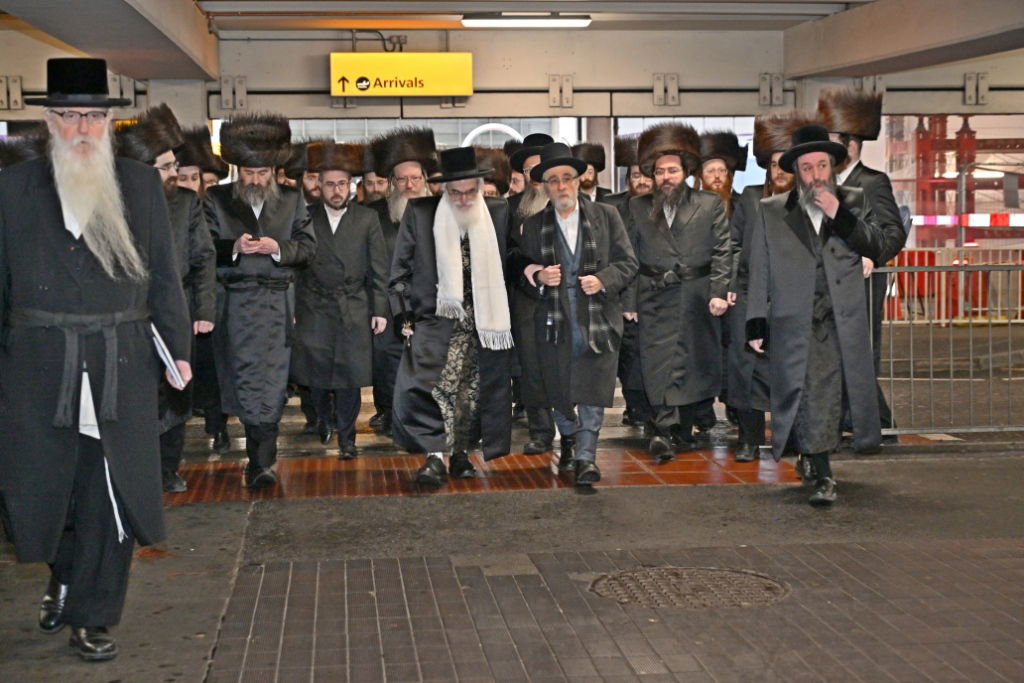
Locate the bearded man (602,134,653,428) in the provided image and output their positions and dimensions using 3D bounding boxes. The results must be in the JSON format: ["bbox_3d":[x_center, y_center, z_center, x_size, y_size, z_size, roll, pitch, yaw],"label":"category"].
[{"bbox_3d":[0.853,-0.400,10.279,0.540,1.910,0.480,-1,4,-6],"label":"bearded man"}]

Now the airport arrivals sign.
[{"bbox_3d":[-1.156,-2.781,16.000,1.480,0.450,0.140,-2,6,-7],"label":"airport arrivals sign"}]

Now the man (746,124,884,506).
[{"bbox_3d":[1.517,-0.150,7.680,0.680,1.840,0.580,-1,6,-3],"label":"man"}]

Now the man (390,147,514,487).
[{"bbox_3d":[-0.321,-0.152,8.199,0.670,1.750,0.550,-1,4,-6],"label":"man"}]

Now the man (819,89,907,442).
[{"bbox_3d":[2.057,-0.422,8.997,0.600,2.030,0.520,-3,5,-30],"label":"man"}]

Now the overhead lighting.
[{"bbox_3d":[0.140,-3.088,14.800,1.280,0.120,0.170,-2,6,-7],"label":"overhead lighting"}]

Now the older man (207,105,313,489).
[{"bbox_3d":[-1.307,-0.217,7.950,0.580,1.910,0.500,-1,6,-5],"label":"older man"}]

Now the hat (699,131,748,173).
[{"bbox_3d":[1.364,-1.259,10.100,0.330,0.220,0.350,-1,4,-6],"label":"hat"}]

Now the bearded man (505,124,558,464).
[{"bbox_3d":[0.134,-0.279,8.750,0.580,1.820,0.500,-1,6,-2],"label":"bearded man"}]

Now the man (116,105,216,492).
[{"bbox_3d":[-1.818,-0.227,8.050,0.570,1.960,0.520,-2,4,-14],"label":"man"}]

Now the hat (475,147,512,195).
[{"bbox_3d":[-0.181,-1.124,10.100,0.360,0.270,0.360,-1,6,-6],"label":"hat"}]

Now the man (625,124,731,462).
[{"bbox_3d":[0.948,-0.286,8.800,0.610,1.910,0.520,0,6,3],"label":"man"}]

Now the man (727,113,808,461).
[{"bbox_3d":[1.519,-0.307,8.759,0.580,1.930,0.500,-1,4,-3],"label":"man"}]

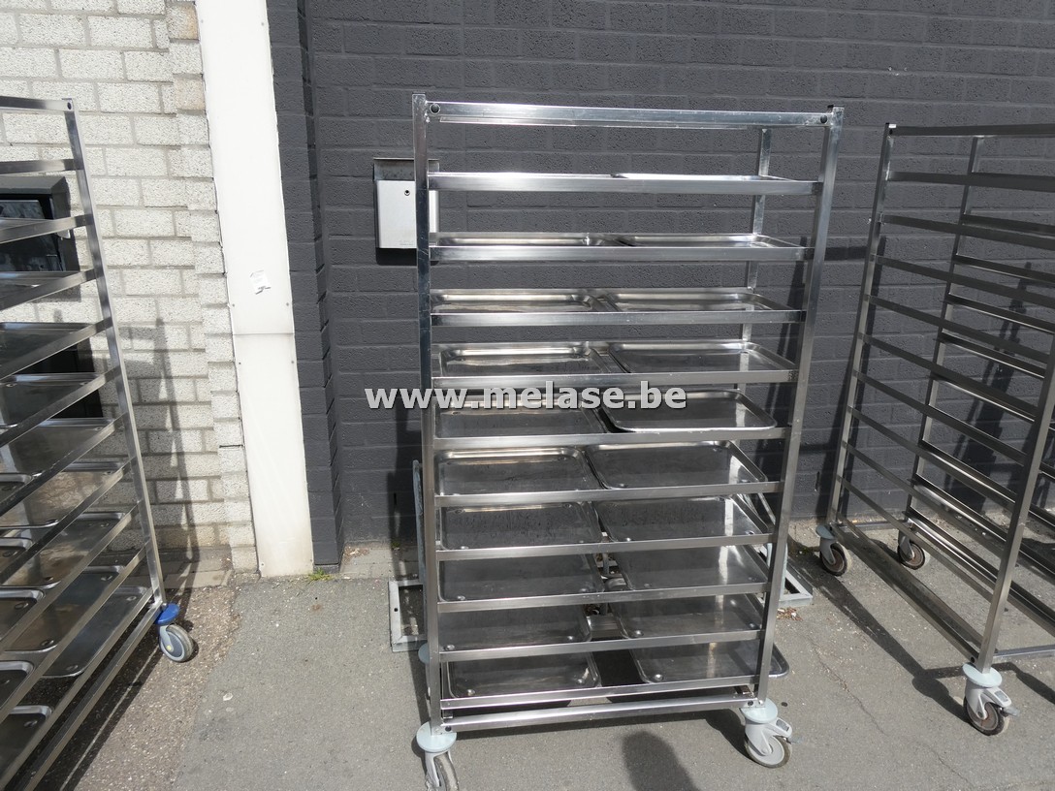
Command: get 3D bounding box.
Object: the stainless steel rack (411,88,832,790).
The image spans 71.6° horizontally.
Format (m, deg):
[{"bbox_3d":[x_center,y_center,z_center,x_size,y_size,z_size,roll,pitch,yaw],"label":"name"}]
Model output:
[{"bbox_3d":[0.192,0.156,1.862,0.950,1.655,0.412,-1,17,-8],"label":"stainless steel rack"}]

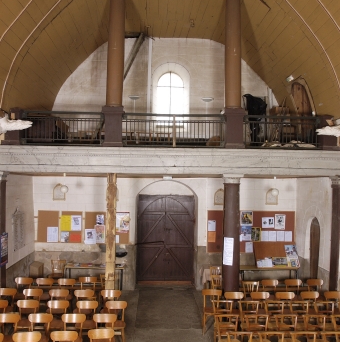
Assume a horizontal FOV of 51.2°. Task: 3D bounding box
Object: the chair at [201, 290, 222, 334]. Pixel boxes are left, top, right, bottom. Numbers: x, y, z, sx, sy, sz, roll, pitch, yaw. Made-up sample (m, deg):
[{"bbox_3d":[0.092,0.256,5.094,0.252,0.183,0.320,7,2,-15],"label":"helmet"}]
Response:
[{"bbox_3d":[0.923,2.955,7.463,0.420,0.780,0.470,1,-2,-2],"label":"chair"}]

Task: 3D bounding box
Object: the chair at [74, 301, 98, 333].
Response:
[{"bbox_3d":[-1.510,2.832,6.391,0.430,0.820,0.480,1,-2,-8],"label":"chair"}]

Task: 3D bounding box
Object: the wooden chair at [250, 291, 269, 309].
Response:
[{"bbox_3d":[1.974,3.039,7.499,0.430,0.790,0.450,1,-1,-3],"label":"wooden chair"}]

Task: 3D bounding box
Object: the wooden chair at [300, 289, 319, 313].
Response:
[{"bbox_3d":[3.002,2.972,7.360,0.420,0.780,0.470,1,-2,-3],"label":"wooden chair"}]

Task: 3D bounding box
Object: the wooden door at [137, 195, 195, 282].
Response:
[{"bbox_3d":[-0.113,2.100,10.909,1.724,2.691,0.100,1,-1,-3],"label":"wooden door"}]

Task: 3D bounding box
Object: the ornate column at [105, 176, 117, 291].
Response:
[{"bbox_3d":[-1.286,1.673,7.756,0.210,3.238,0.210,1,-2,-3],"label":"ornate column"}]

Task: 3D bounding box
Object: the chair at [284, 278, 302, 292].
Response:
[{"bbox_3d":[2.882,2.938,8.039,0.430,0.820,0.480,1,-2,-1],"label":"chair"}]

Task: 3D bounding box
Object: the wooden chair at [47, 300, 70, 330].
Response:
[{"bbox_3d":[-2.170,2.937,6.713,0.430,0.790,0.450,1,-1,-3],"label":"wooden chair"}]

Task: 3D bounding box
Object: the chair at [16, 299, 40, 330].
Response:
[{"bbox_3d":[-2.758,2.925,6.702,0.430,0.790,0.450,1,-1,-3],"label":"chair"}]

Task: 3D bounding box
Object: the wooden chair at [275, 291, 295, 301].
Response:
[{"bbox_3d":[2.529,3.051,7.533,0.430,0.790,0.450,1,-1,-3],"label":"wooden chair"}]

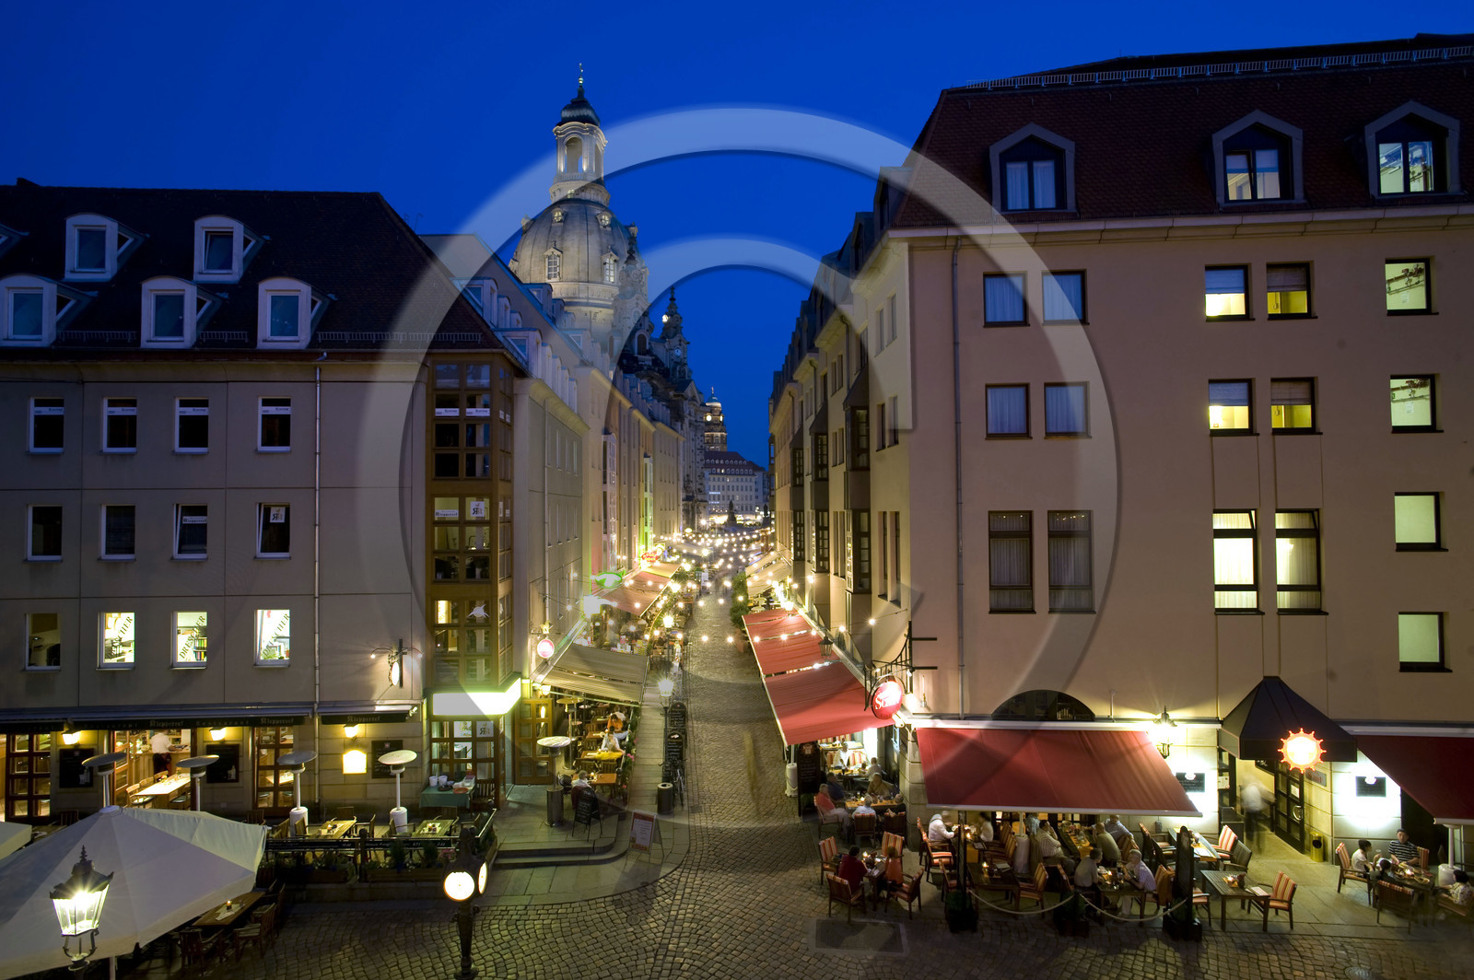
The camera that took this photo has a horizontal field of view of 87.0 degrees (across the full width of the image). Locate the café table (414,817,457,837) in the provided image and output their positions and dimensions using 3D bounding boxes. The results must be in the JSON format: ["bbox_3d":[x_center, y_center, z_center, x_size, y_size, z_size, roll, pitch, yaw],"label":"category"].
[{"bbox_3d":[-7.795,9.040,19.851,0.800,0.750,1.160,0,-2,-3],"label":"café table"}]

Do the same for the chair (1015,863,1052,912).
[{"bbox_3d":[6.114,8.349,16.230,0.620,0.910,0.580,-1,-2,7],"label":"chair"}]

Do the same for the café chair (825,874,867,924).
[{"bbox_3d":[2.440,9.110,17.561,0.580,0.930,0.620,-2,-2,37],"label":"café chair"}]

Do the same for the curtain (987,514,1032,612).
[{"bbox_3d":[7.385,1.908,20.970,1.131,2.635,0.100,-1,-2,6],"label":"curtain"}]

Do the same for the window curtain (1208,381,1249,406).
[{"bbox_3d":[12.766,-2.490,20.216,1.047,0.651,0.060,-1,-2,5],"label":"window curtain"}]

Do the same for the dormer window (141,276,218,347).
[{"bbox_3d":[-15.075,-4.658,21.156,1.297,1.909,1.380,0,-2,-3],"label":"dormer window"}]

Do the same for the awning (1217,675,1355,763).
[{"bbox_3d":[13.127,5.447,18.627,2.554,1.736,0.970,-1,-2,6],"label":"awning"}]

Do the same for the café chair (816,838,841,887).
[{"bbox_3d":[2.428,9.140,19.003,0.620,0.950,0.600,-2,-2,33],"label":"café chair"}]

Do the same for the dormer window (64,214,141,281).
[{"bbox_3d":[-18.309,-6.842,22.639,1.318,1.904,1.380,0,-2,-3],"label":"dormer window"}]

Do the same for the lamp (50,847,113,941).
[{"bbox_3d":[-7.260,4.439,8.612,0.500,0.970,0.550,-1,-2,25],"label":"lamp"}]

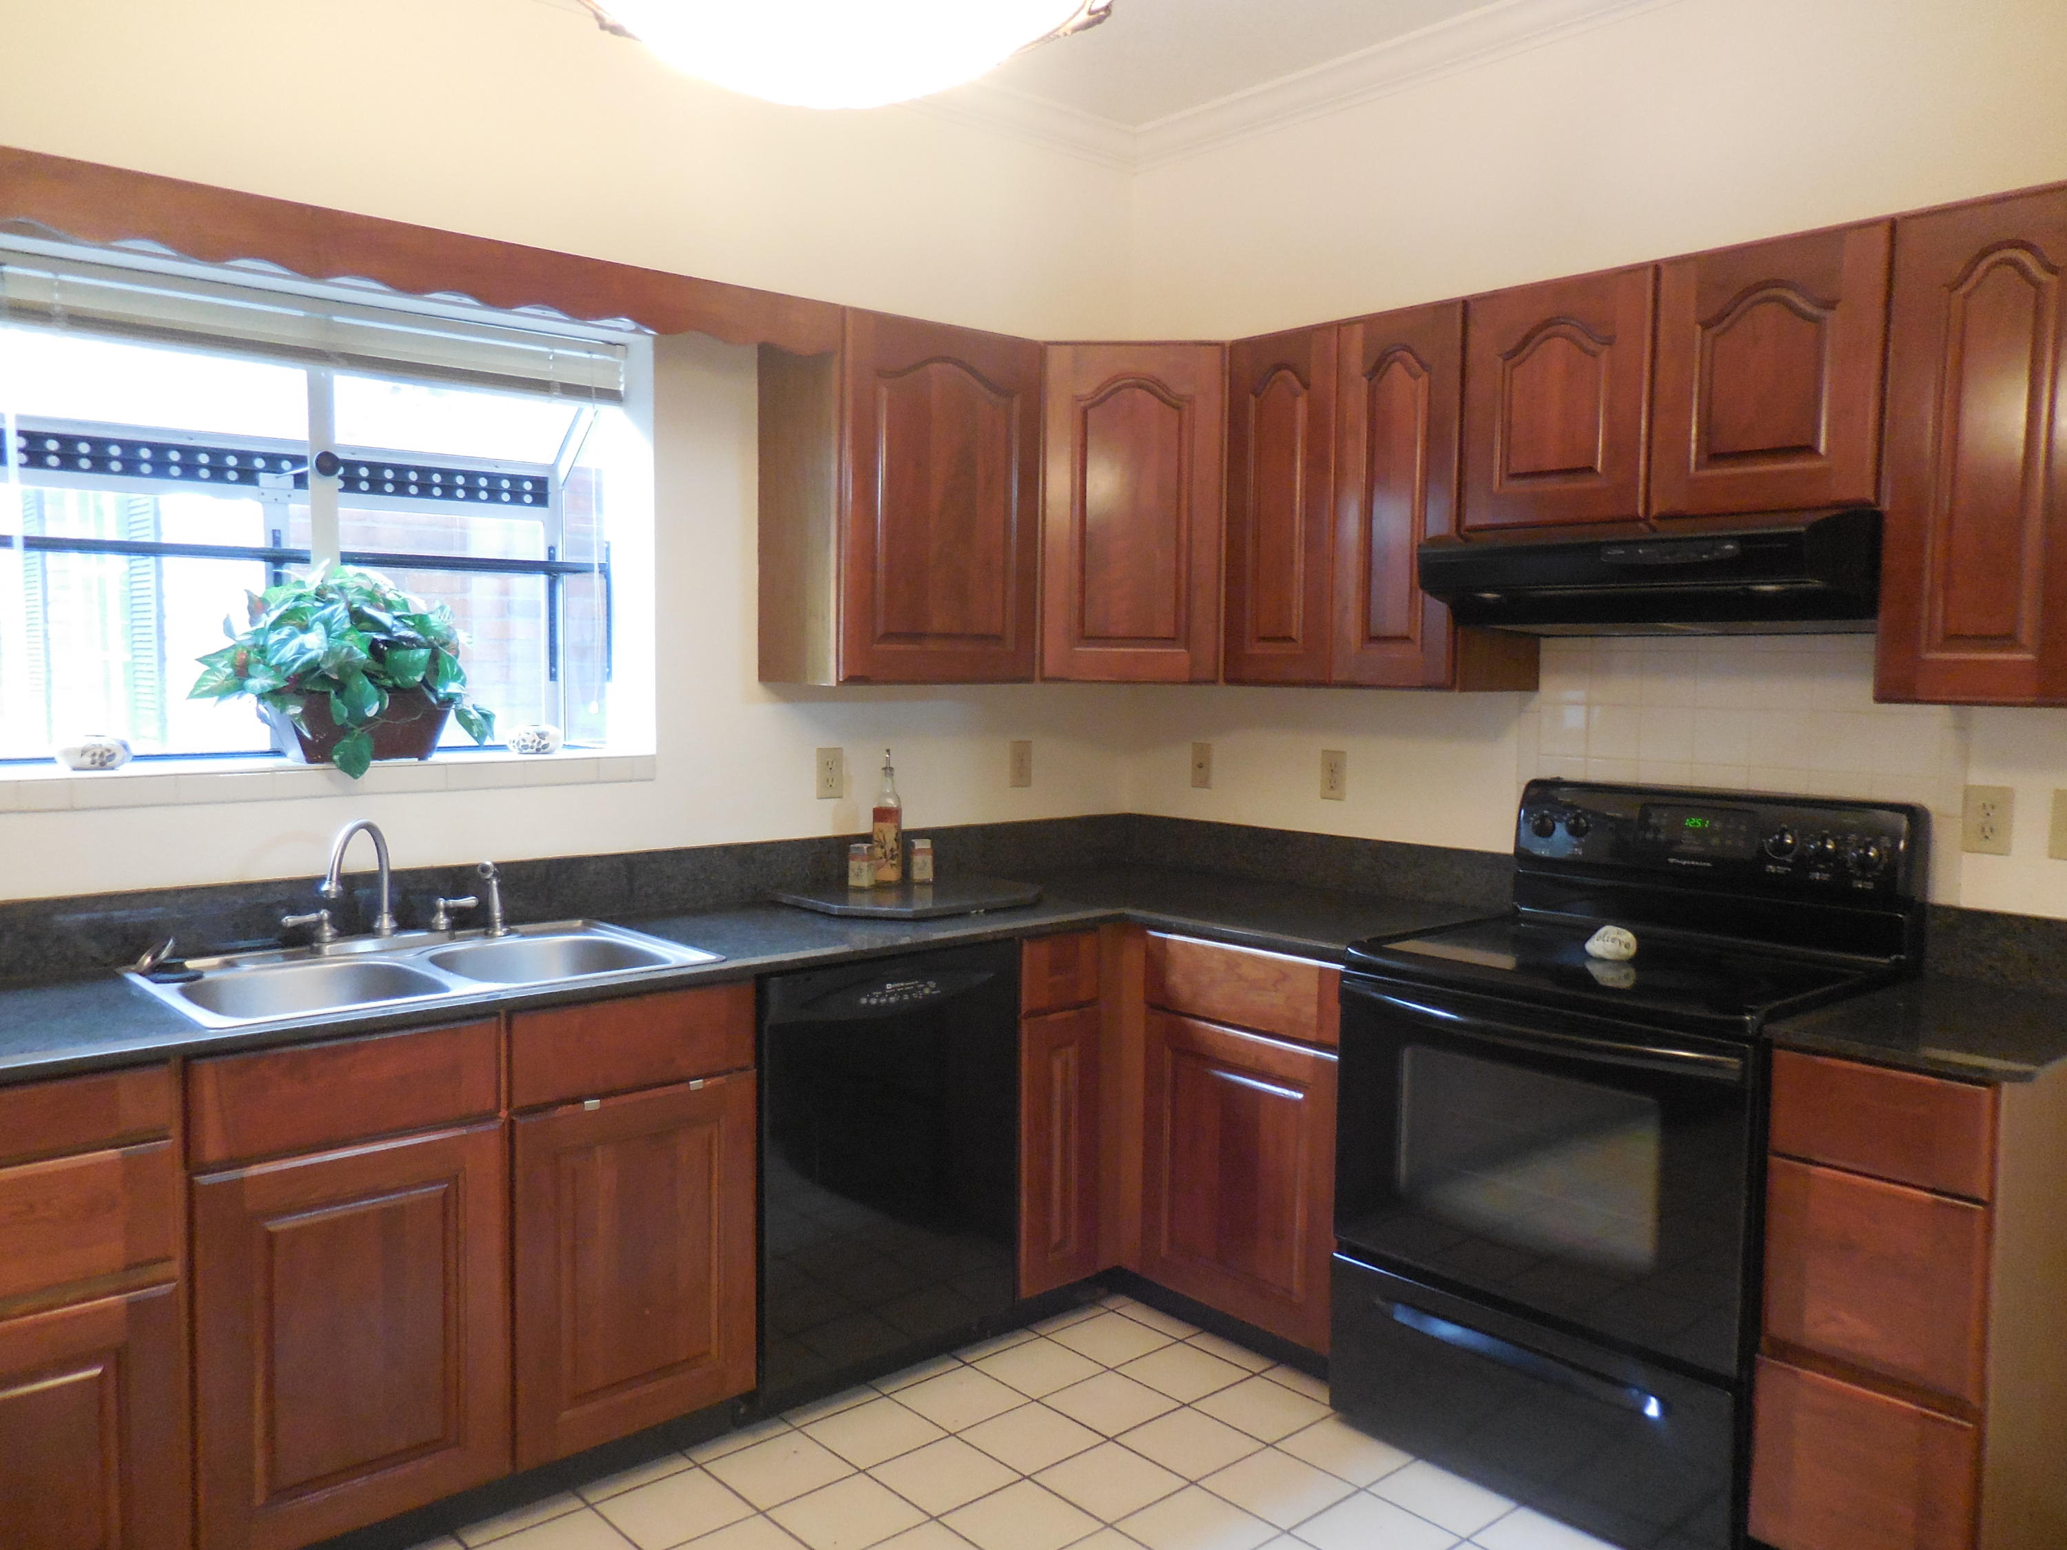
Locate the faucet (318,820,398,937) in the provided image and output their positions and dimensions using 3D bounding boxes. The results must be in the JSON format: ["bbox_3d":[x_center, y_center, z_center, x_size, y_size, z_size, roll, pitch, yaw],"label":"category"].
[{"bbox_3d":[-1.175,0.189,2.610,0.055,0.222,0.228,1,4,3],"label":"faucet"}]

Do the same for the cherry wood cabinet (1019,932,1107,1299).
[{"bbox_3d":[-0.134,0.695,3.374,0.245,0.770,0.610,-3,5,-41],"label":"cherry wood cabinet"}]

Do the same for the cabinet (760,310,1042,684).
[{"bbox_3d":[-0.288,-0.588,3.347,0.548,0.759,0.332,-3,5,-41],"label":"cabinet"}]

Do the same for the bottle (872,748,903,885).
[{"bbox_3d":[-0.328,0.093,3.398,0.066,0.310,0.066,1,4,0],"label":"bottle"}]

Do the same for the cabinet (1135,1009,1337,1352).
[{"bbox_3d":[0.627,0.793,3.212,0.600,0.585,0.540,-3,5,-41],"label":"cabinet"}]

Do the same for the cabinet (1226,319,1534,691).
[{"bbox_3d":[0.748,-0.568,3.248,0.332,0.759,0.612,-3,5,-41],"label":"cabinet"}]

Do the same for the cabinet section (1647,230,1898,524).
[{"bbox_3d":[1.343,-0.671,2.605,0.320,0.447,0.381,-2,5,-42],"label":"cabinet section"}]

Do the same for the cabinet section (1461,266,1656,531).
[{"bbox_3d":[1.089,-0.693,2.889,0.320,0.447,0.381,-2,5,-42],"label":"cabinet section"}]

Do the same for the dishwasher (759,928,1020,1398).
[{"bbox_3d":[-0.454,0.740,3.098,0.611,0.830,0.615,-3,5,-41],"label":"dishwasher"}]

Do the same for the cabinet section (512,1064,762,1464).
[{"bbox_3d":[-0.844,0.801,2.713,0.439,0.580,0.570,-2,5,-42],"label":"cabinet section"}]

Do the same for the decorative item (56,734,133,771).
[{"bbox_3d":[-1.683,-0.038,2.682,0.120,0.062,0.100,-3,5,-41],"label":"decorative item"}]

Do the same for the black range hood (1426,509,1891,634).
[{"bbox_3d":[1.150,-0.352,2.703,0.450,0.185,0.764,-3,5,-41],"label":"black range hood"}]

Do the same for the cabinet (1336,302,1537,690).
[{"bbox_3d":[0.848,-0.559,3.132,0.332,0.759,0.304,-3,5,-41],"label":"cabinet"}]

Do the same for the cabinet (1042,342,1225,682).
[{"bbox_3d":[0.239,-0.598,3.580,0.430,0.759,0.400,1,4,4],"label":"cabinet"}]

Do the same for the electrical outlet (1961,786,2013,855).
[{"bbox_3d":[1.614,0.076,2.526,0.010,0.114,0.074,-3,5,-41],"label":"electrical outlet"}]

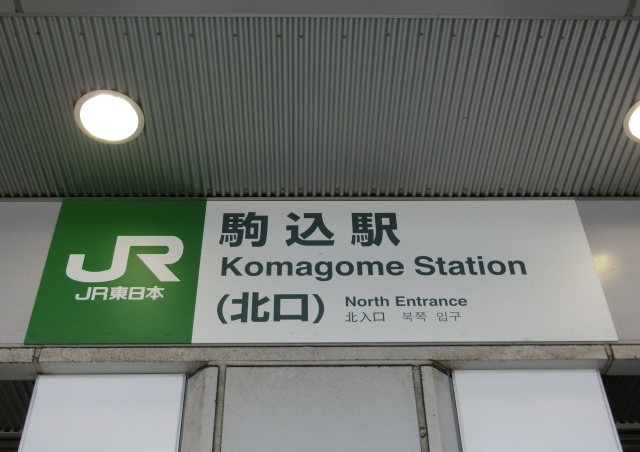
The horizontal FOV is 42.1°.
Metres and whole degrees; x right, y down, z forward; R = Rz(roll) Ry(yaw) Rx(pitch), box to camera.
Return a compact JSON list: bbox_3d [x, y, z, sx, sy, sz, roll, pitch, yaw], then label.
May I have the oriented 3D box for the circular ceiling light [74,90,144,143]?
[{"bbox_3d":[-0.668,-0.346,2.636,0.222,0.030,0.222,0,-42,-1],"label":"circular ceiling light"}]

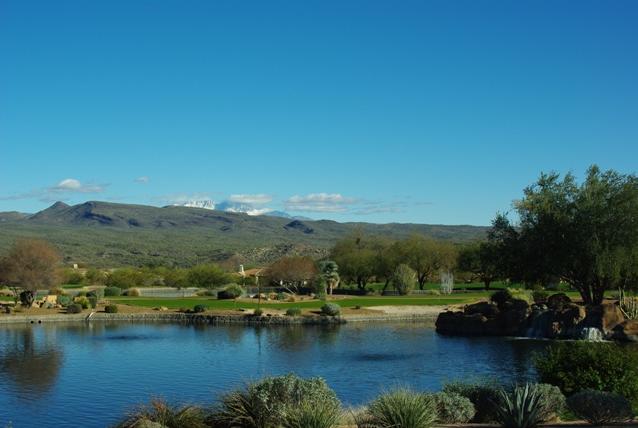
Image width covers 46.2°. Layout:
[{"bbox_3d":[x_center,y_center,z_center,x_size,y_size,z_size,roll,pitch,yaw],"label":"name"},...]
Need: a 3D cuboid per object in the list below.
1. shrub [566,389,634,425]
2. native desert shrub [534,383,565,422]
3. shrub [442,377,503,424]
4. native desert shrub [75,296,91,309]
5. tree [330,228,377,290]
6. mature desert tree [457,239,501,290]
[{"bbox_3d":[6.081,4.173,16.200,1.474,0.726,1.327,0,-3,0],"label":"shrub"},{"bbox_3d":[5.092,4.249,16.800,0.899,0.857,0.899,0,-3,0],"label":"native desert shrub"},{"bbox_3d":[3.632,4.430,17.800,1.429,1.041,1.286,0,-3,0],"label":"shrub"},{"bbox_3d":[-17.332,6.532,55.000,1.178,0.920,1.119,0,-3,0],"label":"native desert shrub"},{"bbox_3d":[4.663,6.149,101.000,6.487,8.379,6.163,0,-3,0],"label":"tree"},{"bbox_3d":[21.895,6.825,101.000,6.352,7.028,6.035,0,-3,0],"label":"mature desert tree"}]

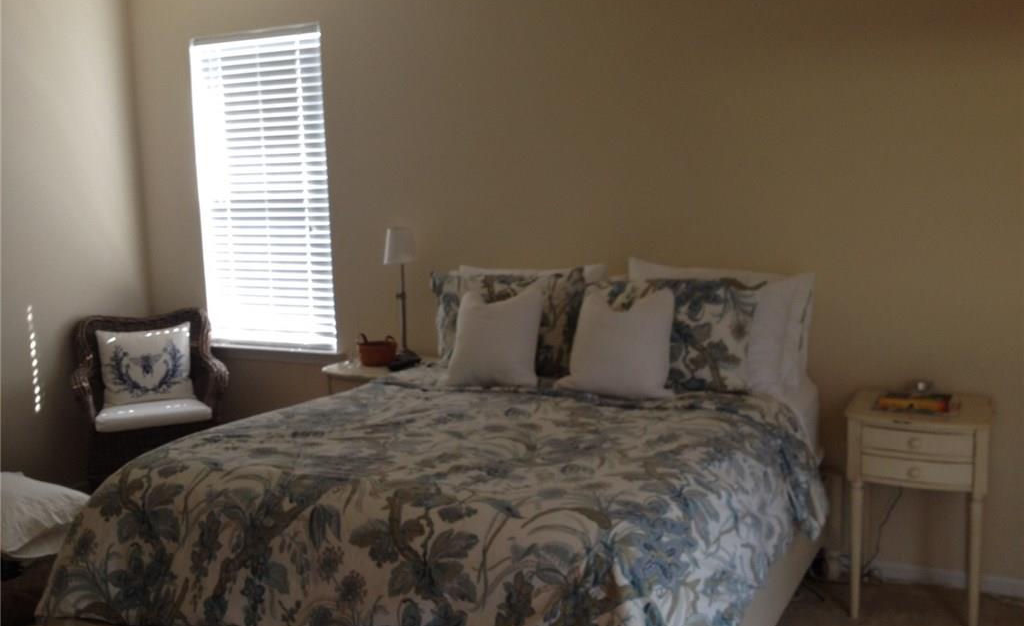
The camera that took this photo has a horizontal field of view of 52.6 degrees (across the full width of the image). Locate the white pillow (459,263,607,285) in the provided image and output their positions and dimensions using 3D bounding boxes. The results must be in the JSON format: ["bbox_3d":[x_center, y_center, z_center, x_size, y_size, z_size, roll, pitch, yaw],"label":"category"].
[{"bbox_3d":[0.074,0.023,4.097,0.627,0.451,0.167,2,-7,27],"label":"white pillow"}]

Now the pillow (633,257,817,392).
[{"bbox_3d":[0.734,0.046,3.725,0.657,0.461,0.186,2,-7,27],"label":"pillow"}]

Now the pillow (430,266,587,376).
[{"bbox_3d":[-0.028,0.038,3.993,0.647,0.441,0.167,2,-7,27],"label":"pillow"}]

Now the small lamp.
[{"bbox_3d":[-0.453,-0.056,4.271,0.157,0.583,0.157,-2,7,0],"label":"small lamp"}]

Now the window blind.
[{"bbox_3d":[-1.164,-0.553,4.840,0.774,1.470,0.059,2,8,27],"label":"window blind"}]

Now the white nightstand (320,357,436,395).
[{"bbox_3d":[-0.563,0.594,4.447,0.451,0.730,0.358,2,8,27],"label":"white nightstand"}]

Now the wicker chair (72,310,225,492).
[{"bbox_3d":[-1.608,0.513,4.688,0.647,0.931,0.608,-5,7,-23],"label":"wicker chair"}]

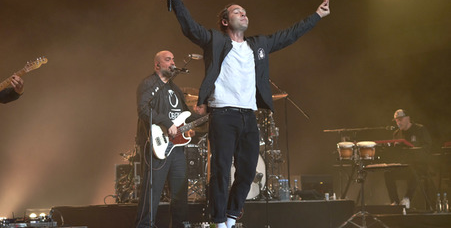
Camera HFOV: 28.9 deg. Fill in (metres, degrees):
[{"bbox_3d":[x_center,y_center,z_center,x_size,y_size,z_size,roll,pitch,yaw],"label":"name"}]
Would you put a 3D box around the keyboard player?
[{"bbox_3d":[2.409,0.602,11.600,0.580,1.310,0.750,-5,-7,38],"label":"keyboard player"}]

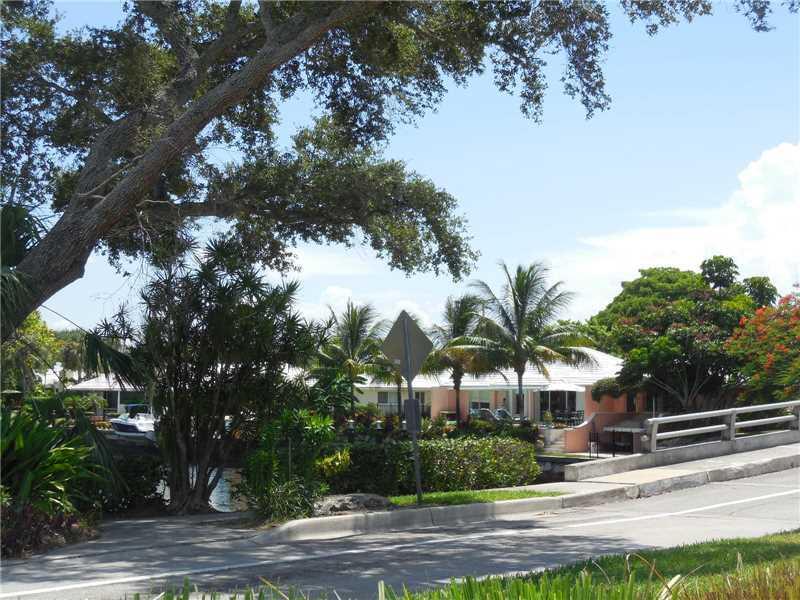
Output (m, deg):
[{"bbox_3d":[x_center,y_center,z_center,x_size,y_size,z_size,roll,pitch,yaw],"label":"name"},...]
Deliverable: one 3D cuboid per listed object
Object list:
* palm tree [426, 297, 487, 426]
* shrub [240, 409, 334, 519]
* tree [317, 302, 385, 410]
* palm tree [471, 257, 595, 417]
[{"bbox_3d":[2.926,3.108,79.000,3.520,6.780,3.520,0,-3,0],"label":"palm tree"},{"bbox_3d":[-1.593,2.315,21.600,1.330,1.560,1.260,0,-3,0],"label":"shrub"},{"bbox_3d":[-2.460,3.030,79.000,3.730,6.010,3.730,0,-3,0],"label":"tree"},{"bbox_3d":[6.689,1.994,77.000,6.260,7.980,5.950,0,-3,0],"label":"palm tree"}]

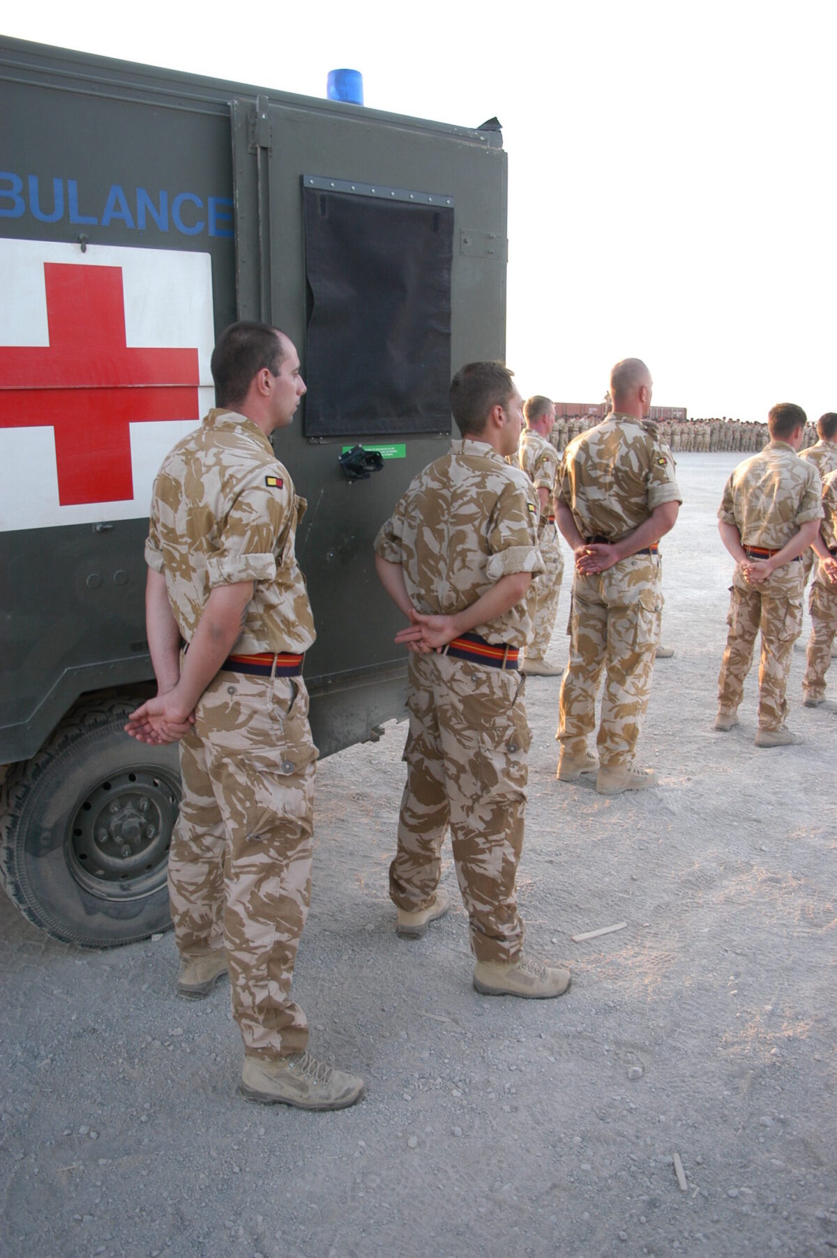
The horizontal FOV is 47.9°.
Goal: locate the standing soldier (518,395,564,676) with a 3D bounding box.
[{"bbox_3d":[0.736,-0.609,6.166,0.480,1.783,0.570,-7,14,-29],"label":"standing soldier"}]

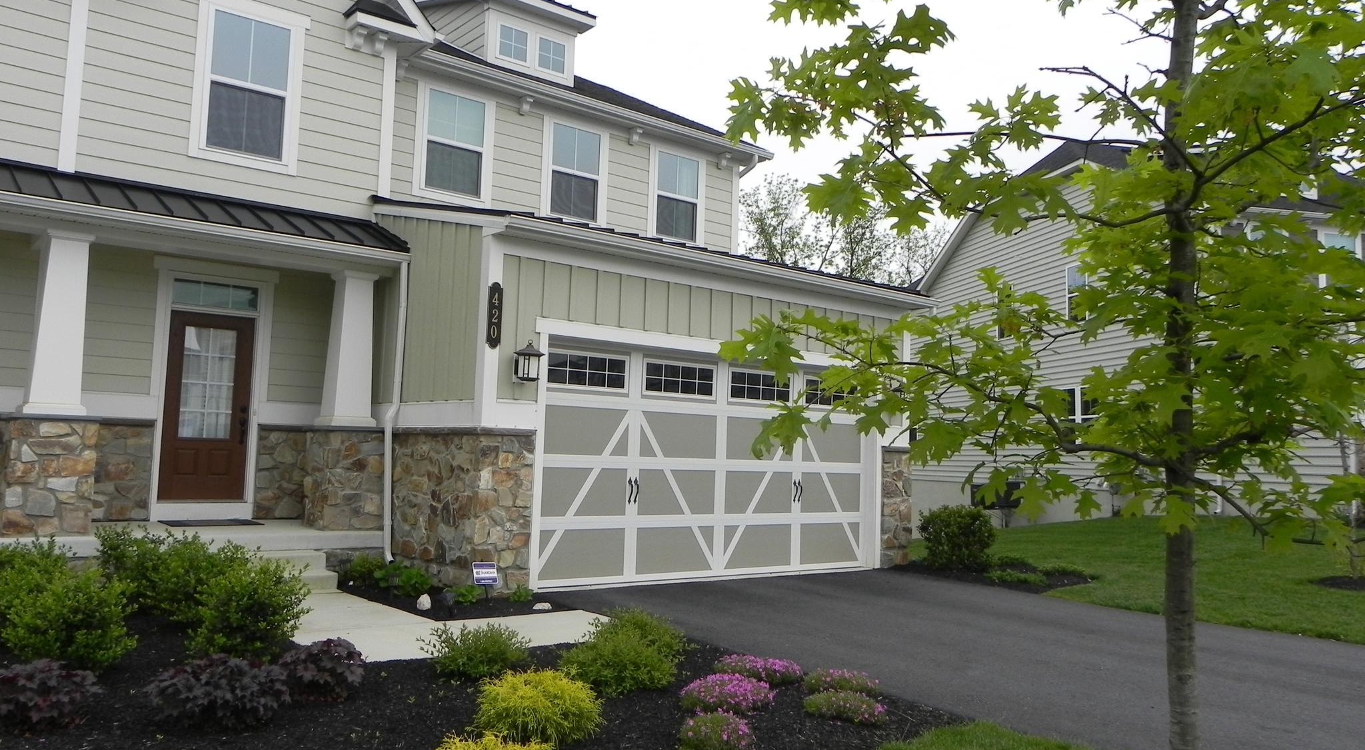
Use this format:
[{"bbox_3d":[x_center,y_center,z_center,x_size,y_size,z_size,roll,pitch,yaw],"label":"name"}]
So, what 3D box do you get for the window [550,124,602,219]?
[{"bbox_3d":[-1.501,-2.825,14.388,0.820,1.290,0.100,5,-5,-39],"label":"window"}]

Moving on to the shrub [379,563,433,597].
[{"bbox_3d":[-2.476,1.830,9.178,0.460,0.290,0.450,3,-5,-15],"label":"shrub"}]

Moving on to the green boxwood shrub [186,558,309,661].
[{"bbox_3d":[-2.870,1.546,6.793,0.754,0.672,0.754,5,-5,-39],"label":"green boxwood shrub"}]

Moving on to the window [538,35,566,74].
[{"bbox_3d":[-2.002,-4.917,15.793,0.500,0.500,0.080,6,-6,-39],"label":"window"}]

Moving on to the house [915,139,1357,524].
[{"bbox_3d":[15.804,-0.803,28.442,13.000,10.924,19.270,3,-5,-12],"label":"house"}]

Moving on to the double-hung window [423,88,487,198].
[{"bbox_3d":[-2.902,-2.941,13.086,0.830,1.300,0.100,6,-6,-39],"label":"double-hung window"}]

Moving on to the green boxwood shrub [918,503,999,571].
[{"bbox_3d":[3.470,2.055,12.973,0.965,0.852,0.965,5,-5,-39],"label":"green boxwood shrub"}]

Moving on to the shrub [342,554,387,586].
[{"bbox_3d":[-3.022,1.850,9.755,0.430,0.300,0.420,3,-5,-17],"label":"shrub"}]

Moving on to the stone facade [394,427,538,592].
[{"bbox_3d":[-2.242,1.318,10.290,0.610,1.530,1.950,5,-5,-39],"label":"stone facade"}]

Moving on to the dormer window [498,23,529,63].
[{"bbox_3d":[-2.524,-4.964,15.370,0.520,0.510,0.080,6,-6,-39],"label":"dormer window"}]

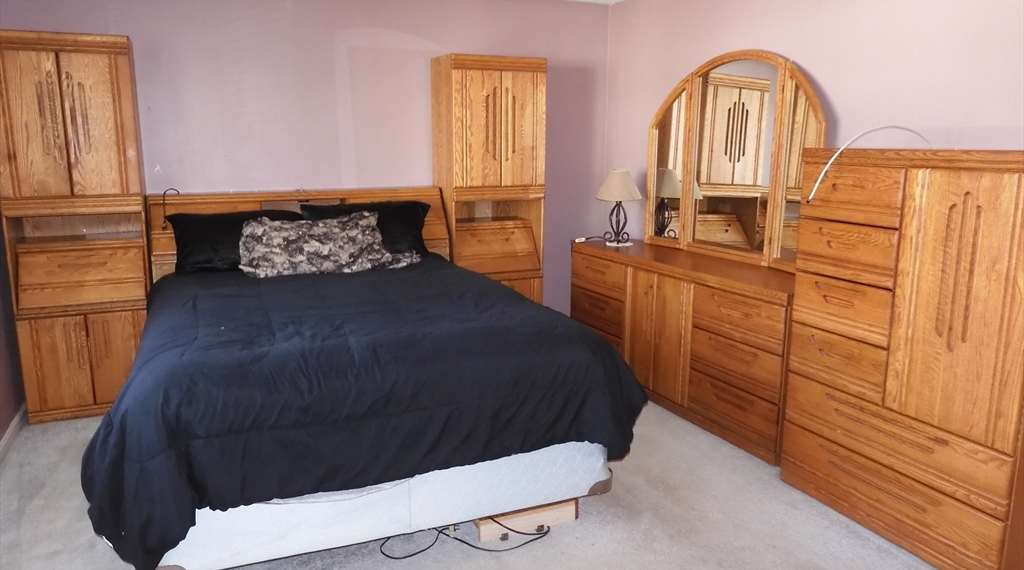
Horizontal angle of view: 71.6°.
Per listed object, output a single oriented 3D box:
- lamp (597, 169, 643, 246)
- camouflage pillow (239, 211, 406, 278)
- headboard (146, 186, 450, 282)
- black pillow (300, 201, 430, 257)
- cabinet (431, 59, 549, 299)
[{"bbox_3d":[0.696,-0.513,4.639,0.300,0.490,0.300,0,11,0],"label":"lamp"},{"bbox_3d":[-1.071,-0.248,4.013,0.860,0.370,0.210,-6,-13,-26],"label":"camouflage pillow"},{"bbox_3d":[-1.258,-0.018,4.474,1.760,1.140,0.280,-6,12,-26],"label":"headboard"},{"bbox_3d":[-0.889,-0.326,4.349,0.770,0.380,0.180,-6,-10,-26],"label":"black pillow"},{"bbox_3d":[-0.152,-0.521,4.877,0.660,1.962,0.380,-6,12,-26],"label":"cabinet"}]

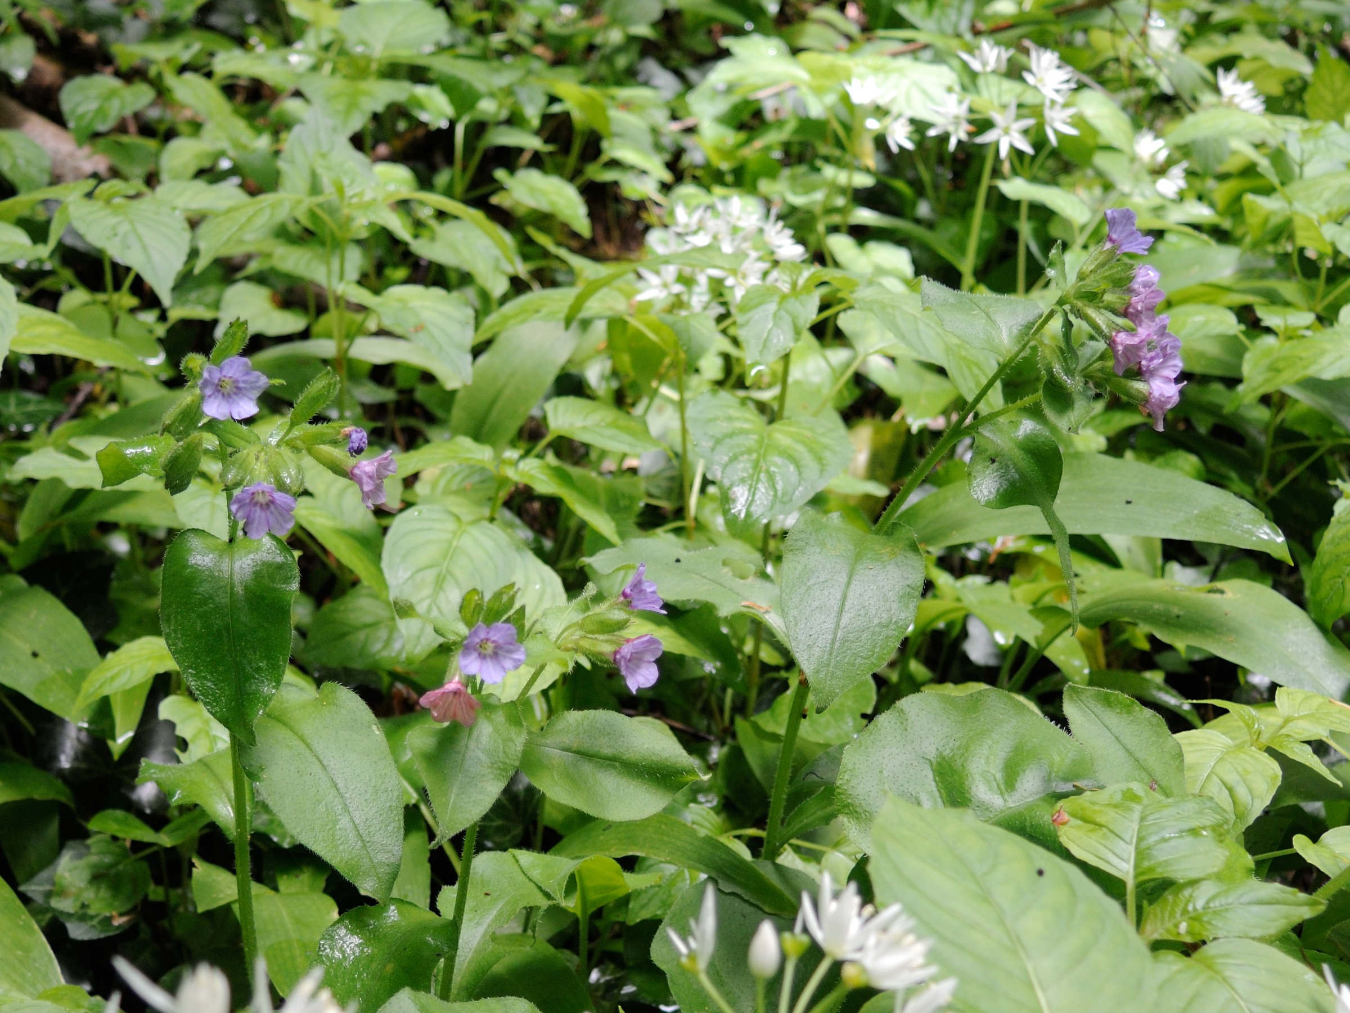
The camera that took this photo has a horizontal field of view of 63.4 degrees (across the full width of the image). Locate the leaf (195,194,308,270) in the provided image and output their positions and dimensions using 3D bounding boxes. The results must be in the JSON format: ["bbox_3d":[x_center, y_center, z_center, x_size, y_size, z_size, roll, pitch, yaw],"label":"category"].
[{"bbox_3d":[-0.173,-0.112,0.445,0.030,0.012,0.046,33,44,31],"label":"leaf"}]

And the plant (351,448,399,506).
[{"bbox_3d":[-0.078,-0.007,0.282,0.011,0.015,0.015,22,40,22],"label":"plant"}]

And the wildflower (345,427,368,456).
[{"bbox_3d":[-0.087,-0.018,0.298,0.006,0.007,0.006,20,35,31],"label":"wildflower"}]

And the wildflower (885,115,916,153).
[{"bbox_3d":[0.087,-0.143,0.420,0.011,0.015,0.013,24,38,35],"label":"wildflower"}]

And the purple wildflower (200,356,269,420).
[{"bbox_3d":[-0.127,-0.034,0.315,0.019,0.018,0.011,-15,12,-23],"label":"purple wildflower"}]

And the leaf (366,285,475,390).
[{"bbox_3d":[-0.100,-0.073,0.442,0.070,0.013,0.039,40,71,22],"label":"leaf"}]

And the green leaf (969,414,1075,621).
[{"bbox_3d":[0.089,0.003,0.280,0.026,0.053,0.016,3,18,8],"label":"green leaf"}]

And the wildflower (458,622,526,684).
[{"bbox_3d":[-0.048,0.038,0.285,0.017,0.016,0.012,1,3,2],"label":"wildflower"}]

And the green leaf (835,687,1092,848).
[{"bbox_3d":[0.080,0.072,0.299,0.071,0.018,0.050,-1,48,-4],"label":"green leaf"}]

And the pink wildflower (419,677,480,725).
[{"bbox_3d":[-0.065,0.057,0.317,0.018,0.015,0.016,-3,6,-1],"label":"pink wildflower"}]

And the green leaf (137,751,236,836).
[{"bbox_3d":[-0.158,0.093,0.355,0.035,0.012,0.028,-14,49,-21],"label":"green leaf"}]

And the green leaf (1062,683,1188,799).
[{"bbox_3d":[0.130,0.070,0.310,0.029,0.007,0.042,-32,67,-27],"label":"green leaf"}]

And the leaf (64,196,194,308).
[{"bbox_3d":[-0.217,-0.102,0.435,0.040,0.012,0.048,-27,56,-24],"label":"leaf"}]

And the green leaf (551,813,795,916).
[{"bbox_3d":[0.000,0.095,0.290,0.064,0.017,0.020,16,45,6],"label":"green leaf"}]

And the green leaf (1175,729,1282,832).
[{"bbox_3d":[0.151,0.076,0.300,0.028,0.010,0.034,33,47,8],"label":"green leaf"}]

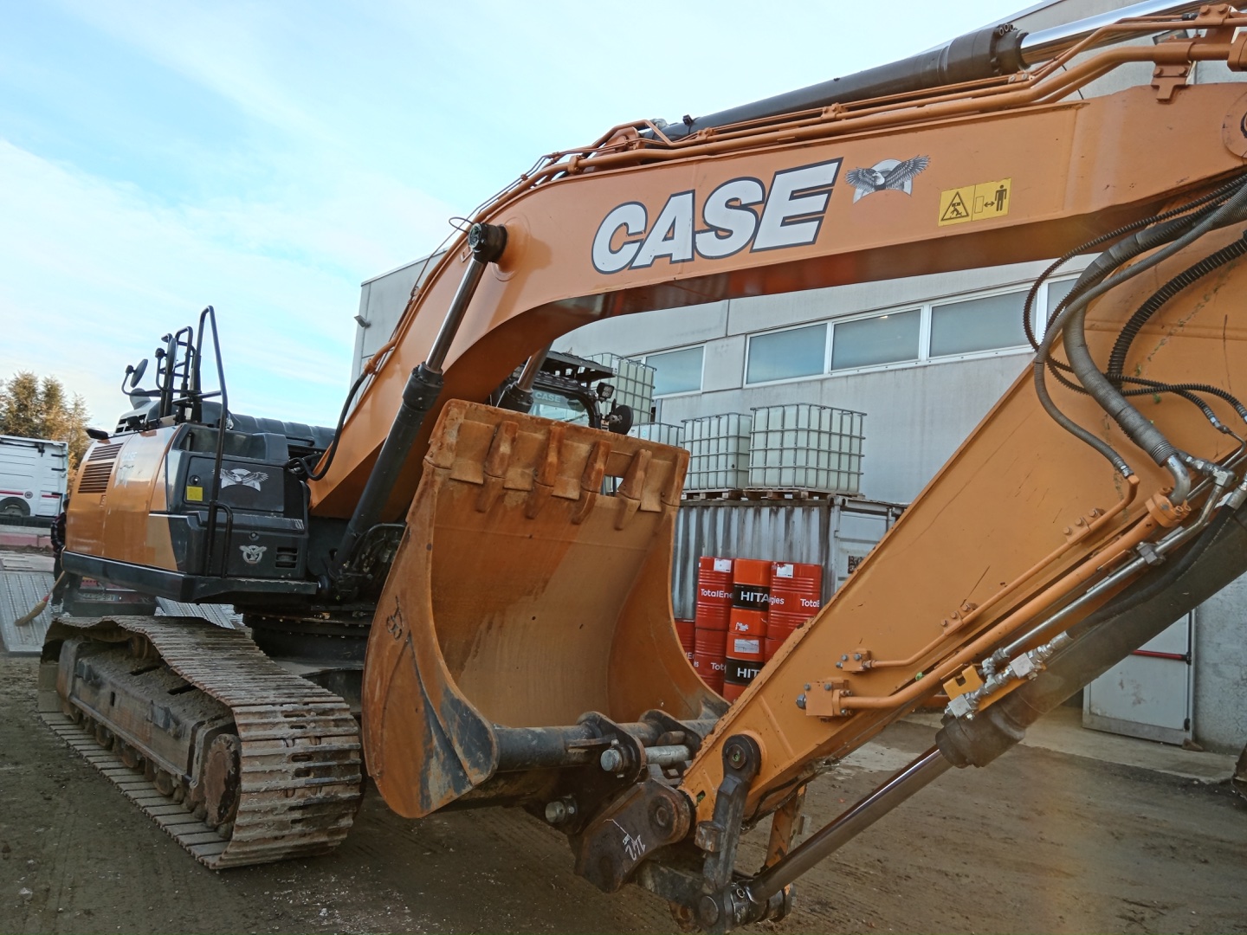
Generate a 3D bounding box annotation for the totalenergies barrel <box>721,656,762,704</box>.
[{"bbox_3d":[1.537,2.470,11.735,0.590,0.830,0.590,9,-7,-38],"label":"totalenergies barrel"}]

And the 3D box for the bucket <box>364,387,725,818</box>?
[{"bbox_3d":[-0.253,0.752,5.151,1.640,1.950,1.420,10,-8,-39],"label":"bucket"}]

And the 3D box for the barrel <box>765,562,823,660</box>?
[{"bbox_3d":[1.994,1.620,11.337,0.590,1.000,0.590,5,-6,0],"label":"barrel"}]

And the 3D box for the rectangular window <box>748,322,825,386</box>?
[{"bbox_3d":[2.788,-1.937,16.801,0.080,0.864,1.794,9,-7,-38],"label":"rectangular window"}]

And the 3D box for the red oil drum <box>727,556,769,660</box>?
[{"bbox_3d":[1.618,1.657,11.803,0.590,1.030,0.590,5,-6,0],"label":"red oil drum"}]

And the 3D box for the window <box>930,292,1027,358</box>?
[{"bbox_3d":[5.118,-2.045,13.918,0.080,0.755,1.662,9,-7,-38],"label":"window"}]

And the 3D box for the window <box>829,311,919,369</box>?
[{"bbox_3d":[3.959,-1.989,15.352,0.080,0.774,1.681,9,-7,-38],"label":"window"}]

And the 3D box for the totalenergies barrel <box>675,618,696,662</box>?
[{"bbox_3d":[0.865,2.496,12.828,0.580,0.860,0.580,9,-7,-38],"label":"totalenergies barrel"}]

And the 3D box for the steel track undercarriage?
[{"bbox_3d":[-3.110,1.538,6.539,0.600,0.970,4.800,10,-8,-40],"label":"steel track undercarriage"}]

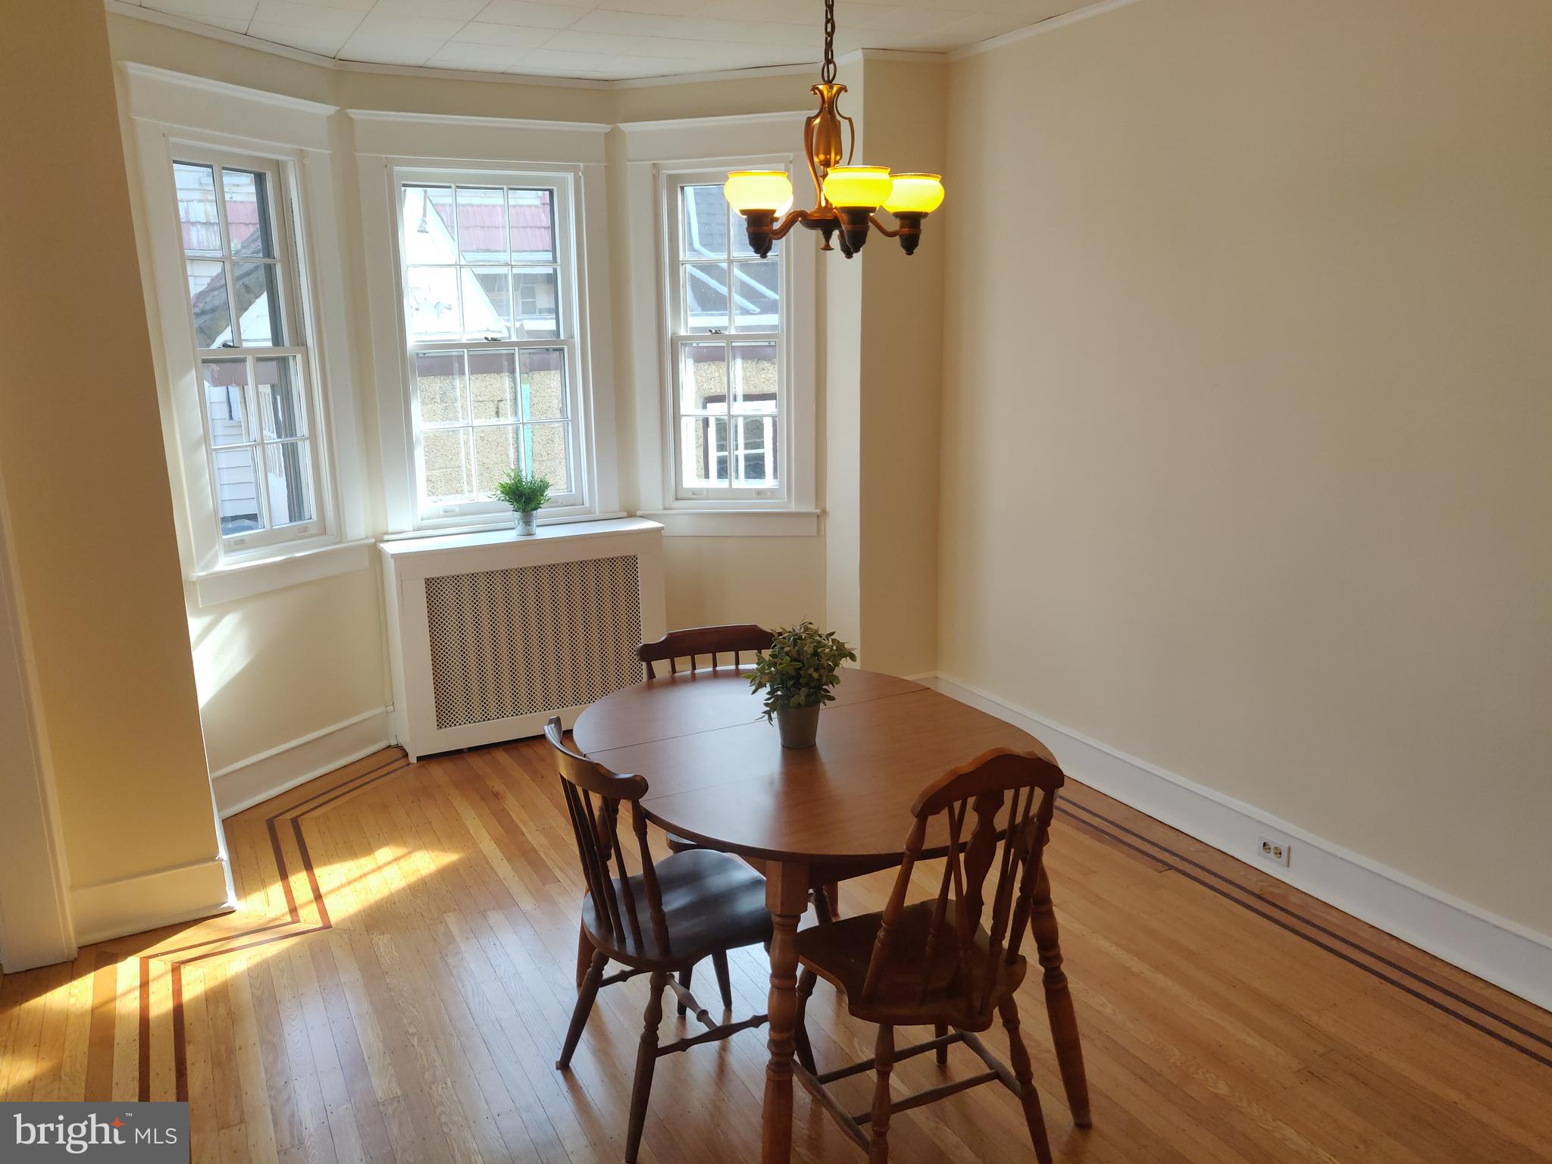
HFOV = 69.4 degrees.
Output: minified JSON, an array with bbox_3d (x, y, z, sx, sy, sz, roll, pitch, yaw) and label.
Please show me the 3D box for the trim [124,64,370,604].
[{"bbox_3d":[-1.763,-0.820,3.909,0.120,1.690,0.830,5,14,26],"label":"trim"}]

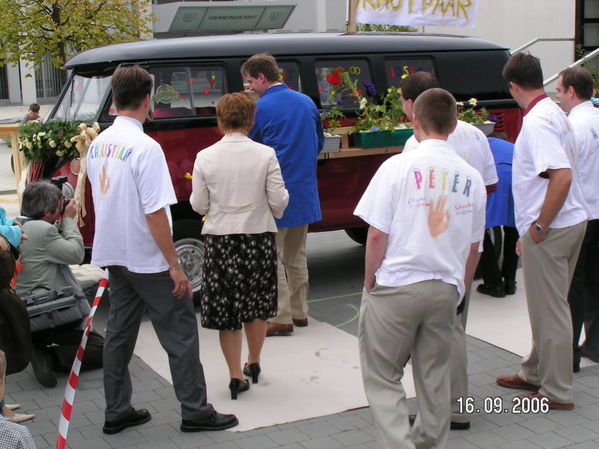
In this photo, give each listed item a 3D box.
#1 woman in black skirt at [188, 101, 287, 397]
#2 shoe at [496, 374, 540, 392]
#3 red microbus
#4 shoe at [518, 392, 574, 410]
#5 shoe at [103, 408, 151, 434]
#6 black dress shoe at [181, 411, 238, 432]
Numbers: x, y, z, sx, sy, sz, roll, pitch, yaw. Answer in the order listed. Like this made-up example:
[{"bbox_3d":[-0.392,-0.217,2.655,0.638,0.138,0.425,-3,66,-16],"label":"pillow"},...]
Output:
[{"bbox_3d":[-0.303,0.104,5.503,0.500,1.610,0.380,-1,9,0],"label":"woman in black skirt"},{"bbox_3d":[1.196,0.816,5.565,0.285,0.110,0.105,5,11,33],"label":"shoe"},{"bbox_3d":[-0.144,-0.573,8.540,4.260,1.950,1.750,-7,11,-30],"label":"red microbus"},{"bbox_3d":[1.257,0.859,5.289,0.285,0.110,0.105,3,10,26],"label":"shoe"},{"bbox_3d":[-0.855,0.936,5.142,0.105,0.115,0.285,8,13,44],"label":"shoe"},{"bbox_3d":[-0.440,0.937,5.071,0.290,0.115,0.108,-3,9,-9],"label":"black dress shoe"}]

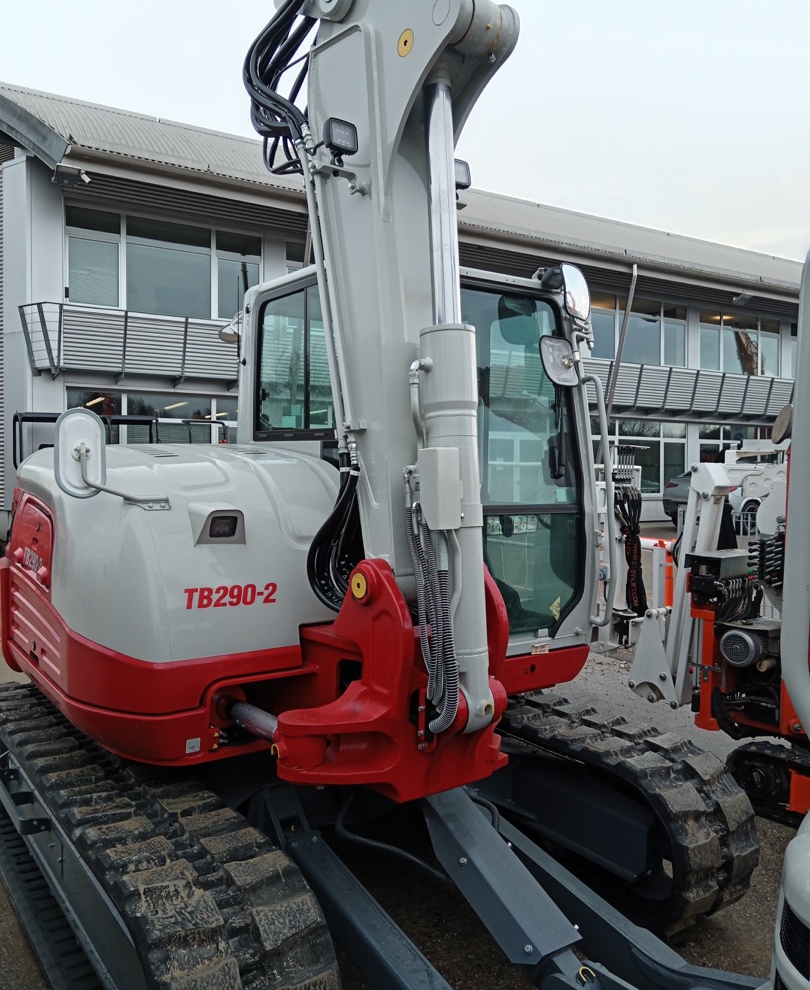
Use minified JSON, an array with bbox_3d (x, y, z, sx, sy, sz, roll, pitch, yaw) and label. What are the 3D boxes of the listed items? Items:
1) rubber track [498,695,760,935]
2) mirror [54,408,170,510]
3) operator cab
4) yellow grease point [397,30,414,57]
[{"bbox_3d":[0.285,1.225,4.099,0.450,0.650,2.860,0,3,-35],"label":"rubber track"},{"bbox_3d":[-0.890,-0.108,2.570,0.300,0.300,0.190,1,2,-7],"label":"mirror"},{"bbox_3d":[-0.012,-0.194,3.943,1.000,1.625,1.480,0,3,-35],"label":"operator cab"},{"bbox_3d":[0.002,-1.410,2.630,0.020,0.083,0.083,-1,3,-39],"label":"yellow grease point"}]

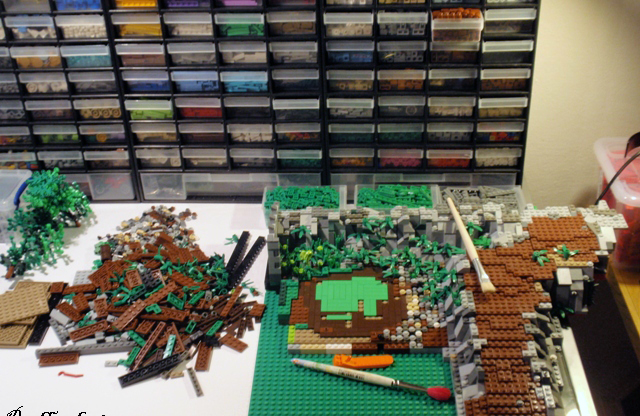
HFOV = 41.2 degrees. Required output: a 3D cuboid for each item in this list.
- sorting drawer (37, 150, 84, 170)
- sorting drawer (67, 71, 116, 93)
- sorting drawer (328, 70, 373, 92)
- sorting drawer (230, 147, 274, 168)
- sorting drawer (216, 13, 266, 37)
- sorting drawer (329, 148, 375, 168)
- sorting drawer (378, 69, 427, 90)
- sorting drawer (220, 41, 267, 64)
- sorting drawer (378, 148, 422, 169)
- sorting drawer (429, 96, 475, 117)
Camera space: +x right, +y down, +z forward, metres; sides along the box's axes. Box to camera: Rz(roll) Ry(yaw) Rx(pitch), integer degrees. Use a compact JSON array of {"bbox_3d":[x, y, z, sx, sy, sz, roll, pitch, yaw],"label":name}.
[{"bbox_3d":[-0.403,-0.111,1.403,0.069,0.037,0.137,0,33,4],"label":"sorting drawer"},{"bbox_3d":[-0.337,-0.224,1.335,0.070,0.037,0.138,0,32,4],"label":"sorting drawer"},{"bbox_3d":[0.049,-0.223,1.307,0.069,0.037,0.134,0,33,5],"label":"sorting drawer"},{"bbox_3d":[-0.101,-0.113,1.387,0.070,0.039,0.138,0,32,4],"label":"sorting drawer"},{"bbox_3d":[-0.107,-0.295,1.262,0.069,0.037,0.137,0,33,4],"label":"sorting drawer"},{"bbox_3d":[0.054,-0.112,1.379,0.070,0.037,0.138,0,32,4],"label":"sorting drawer"},{"bbox_3d":[0.123,-0.220,1.296,0.070,0.039,0.138,0,32,4],"label":"sorting drawer"},{"bbox_3d":[-0.107,-0.260,1.293,0.070,0.039,0.138,0,32,4],"label":"sorting drawer"},{"bbox_3d":[0.129,-0.111,1.373,0.070,0.037,0.138,0,32,4],"label":"sorting drawer"},{"bbox_3d":[0.201,-0.184,1.321,0.068,0.038,0.135,0,33,4],"label":"sorting drawer"}]

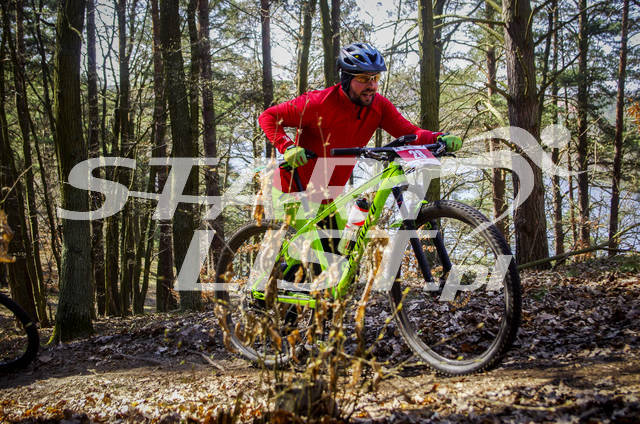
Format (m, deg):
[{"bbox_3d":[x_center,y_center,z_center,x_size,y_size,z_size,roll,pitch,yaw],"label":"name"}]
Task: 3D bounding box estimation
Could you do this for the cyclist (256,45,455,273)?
[{"bbox_3d":[0.110,-0.030,5.200,0.700,1.630,1.030,-4,4,-33],"label":"cyclist"}]

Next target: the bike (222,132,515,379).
[{"bbox_3d":[0.130,0.206,4.886,1.875,1.060,0.750,-6,-2,44],"label":"bike"}]

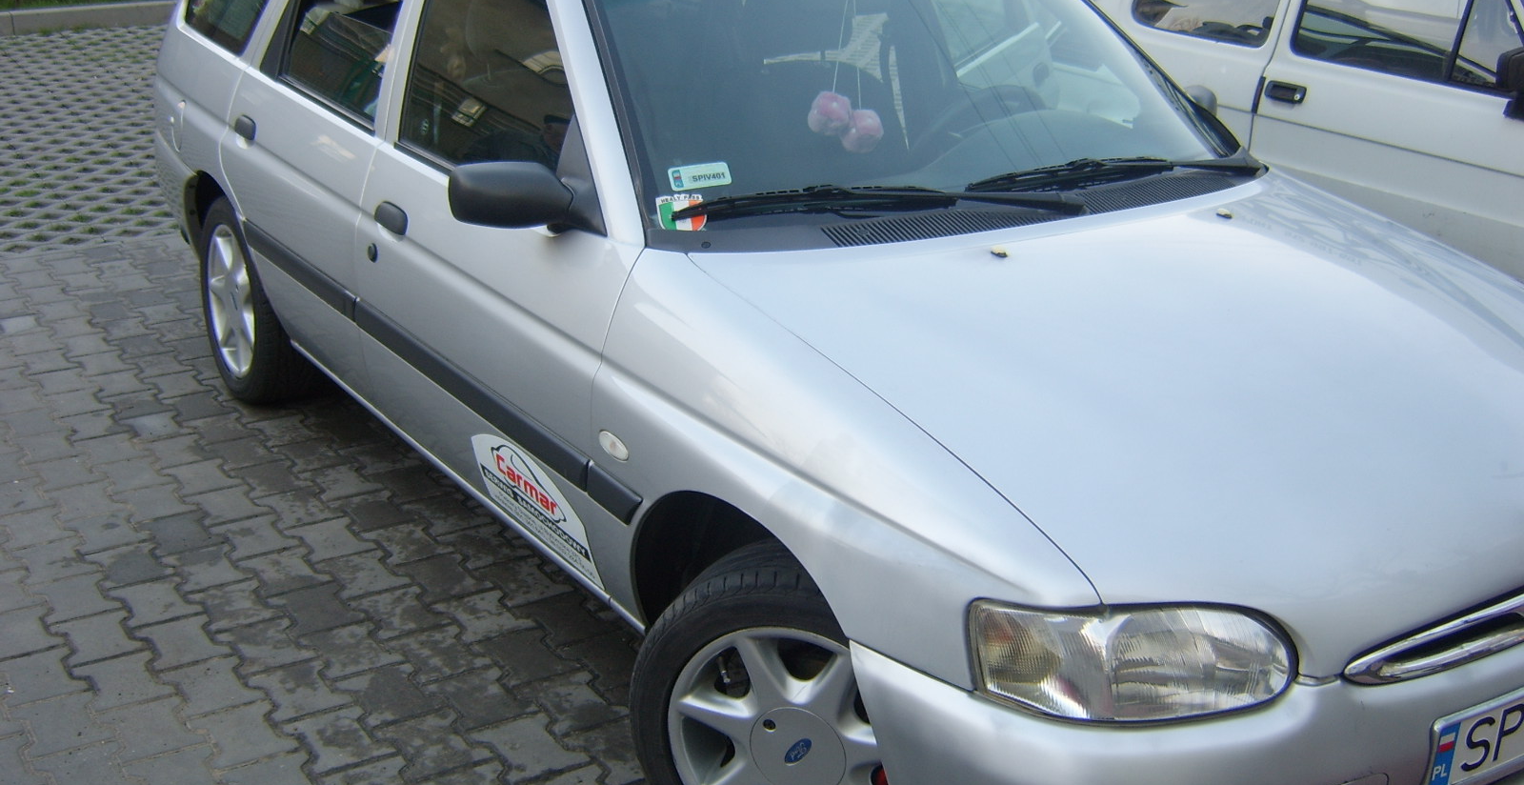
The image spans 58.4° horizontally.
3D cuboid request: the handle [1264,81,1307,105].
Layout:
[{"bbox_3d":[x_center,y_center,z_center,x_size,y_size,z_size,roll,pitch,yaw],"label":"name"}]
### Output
[{"bbox_3d":[1.629,-0.933,4.250,0.033,0.054,0.150,-8,23,-24],"label":"handle"}]

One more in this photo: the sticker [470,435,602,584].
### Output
[{"bbox_3d":[-0.444,0.215,2.625,0.015,0.175,0.450,-19,29,-32],"label":"sticker"}]

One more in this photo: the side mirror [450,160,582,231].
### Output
[{"bbox_3d":[-0.425,-0.341,2.360,0.190,0.110,0.100,-13,26,-35],"label":"side mirror"}]

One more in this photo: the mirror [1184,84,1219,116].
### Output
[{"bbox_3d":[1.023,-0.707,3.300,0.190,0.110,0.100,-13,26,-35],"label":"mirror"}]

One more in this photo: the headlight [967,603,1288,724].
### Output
[{"bbox_3d":[0.483,0.355,1.790,0.400,0.130,0.180,-7,23,-22],"label":"headlight"}]

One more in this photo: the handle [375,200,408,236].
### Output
[{"bbox_3d":[-0.787,-0.369,2.900,0.038,0.056,0.125,-13,26,-35],"label":"handle"}]

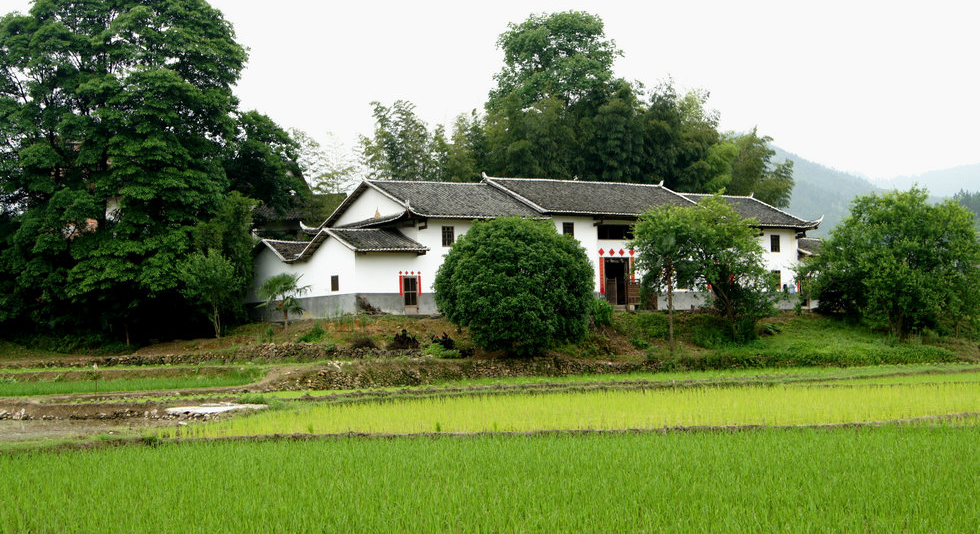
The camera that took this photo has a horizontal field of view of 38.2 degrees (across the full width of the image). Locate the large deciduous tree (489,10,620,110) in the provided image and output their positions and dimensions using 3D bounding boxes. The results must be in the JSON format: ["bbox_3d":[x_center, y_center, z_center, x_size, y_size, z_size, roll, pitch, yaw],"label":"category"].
[{"bbox_3d":[5.347,-9.996,111.468,11.000,20.500,10.500,-1,-3,0],"label":"large deciduous tree"}]

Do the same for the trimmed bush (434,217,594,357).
[{"bbox_3d":[1.247,1.043,72.000,7.899,6.983,7.800,-1,-3,0],"label":"trimmed bush"}]

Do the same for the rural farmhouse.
[{"bbox_3d":[4.112,-1.221,91.396,35.300,8.800,15.800,0,-3,-31],"label":"rural farmhouse"}]

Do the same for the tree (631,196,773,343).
[{"bbox_3d":[11.886,0.140,79.500,7.741,8.151,7.200,-1,-3,0],"label":"tree"}]

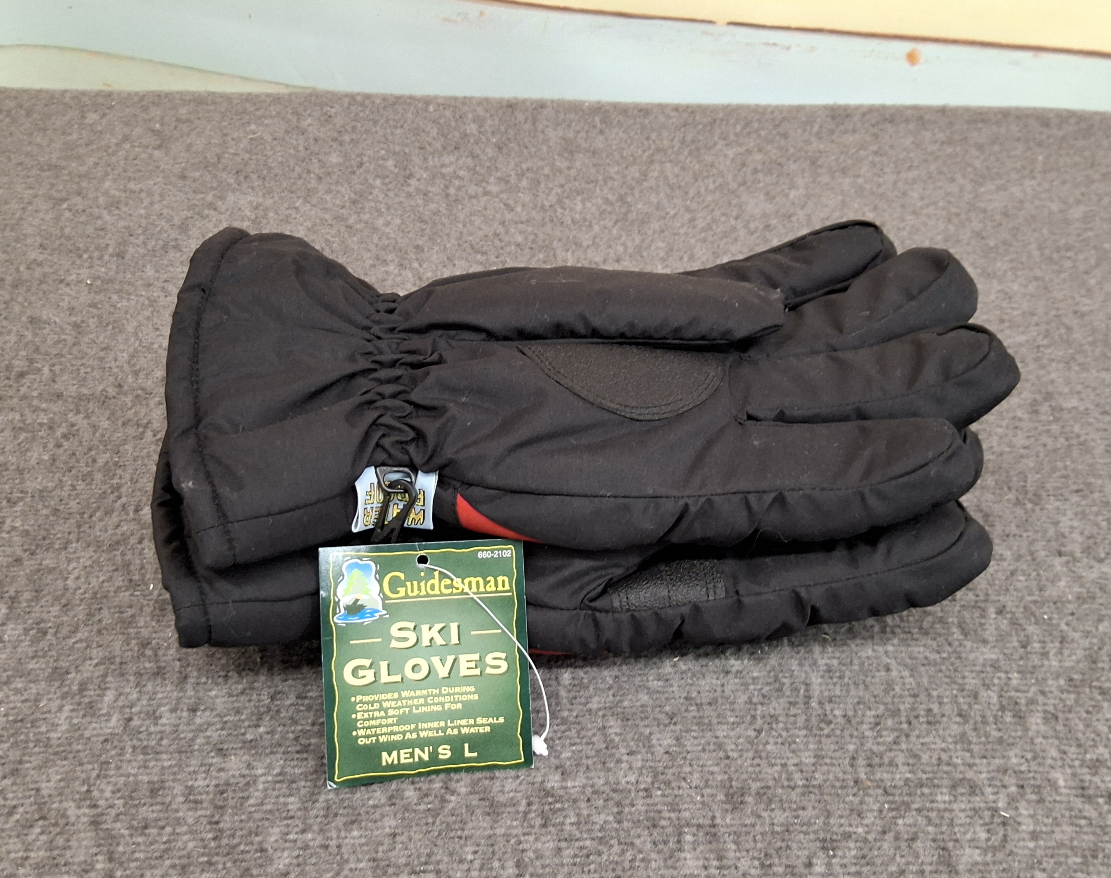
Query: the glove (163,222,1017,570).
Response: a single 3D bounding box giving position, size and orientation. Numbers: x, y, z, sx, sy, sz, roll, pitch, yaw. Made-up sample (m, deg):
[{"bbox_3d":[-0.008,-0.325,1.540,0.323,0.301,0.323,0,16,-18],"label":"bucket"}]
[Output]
[{"bbox_3d":[0.015,-0.025,0.294,0.288,0.048,0.142,0,51,0],"label":"glove"}]

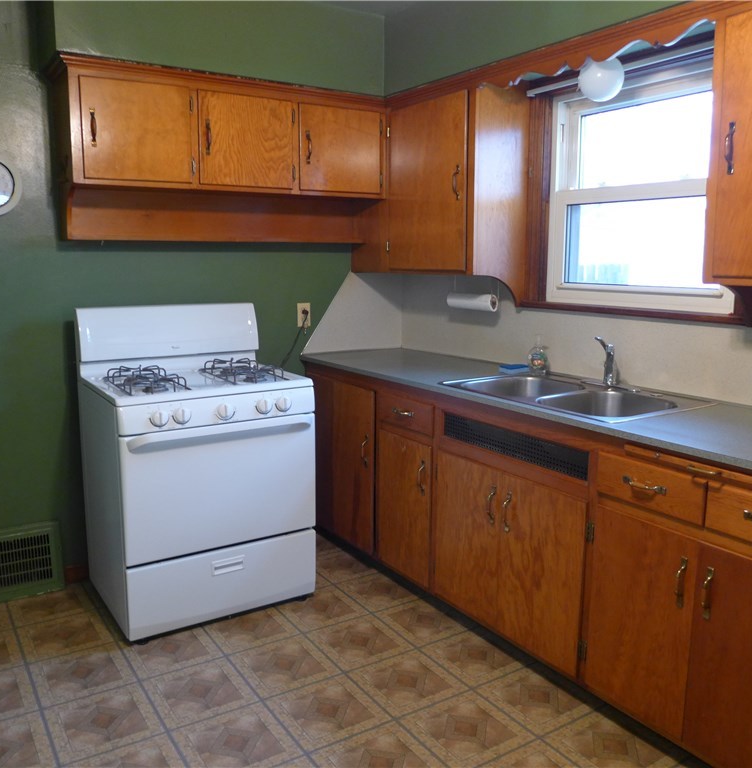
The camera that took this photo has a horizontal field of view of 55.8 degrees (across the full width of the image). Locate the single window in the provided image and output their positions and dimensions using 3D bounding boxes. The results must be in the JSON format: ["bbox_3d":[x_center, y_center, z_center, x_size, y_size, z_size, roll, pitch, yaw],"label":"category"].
[{"bbox_3d":[0.970,-0.695,2.632,0.085,0.815,0.840,-5,11,-32],"label":"single window"}]

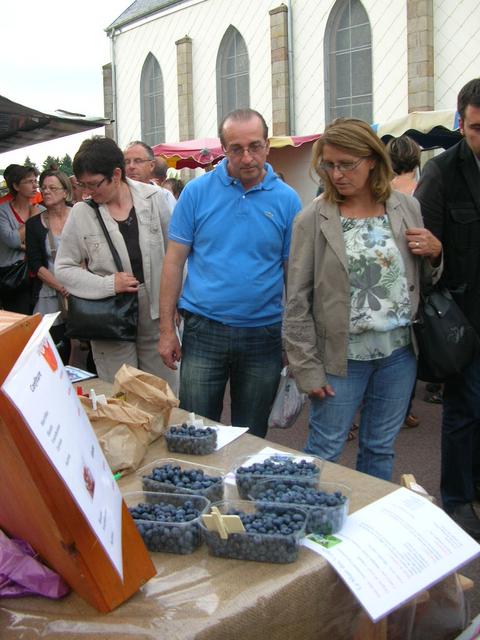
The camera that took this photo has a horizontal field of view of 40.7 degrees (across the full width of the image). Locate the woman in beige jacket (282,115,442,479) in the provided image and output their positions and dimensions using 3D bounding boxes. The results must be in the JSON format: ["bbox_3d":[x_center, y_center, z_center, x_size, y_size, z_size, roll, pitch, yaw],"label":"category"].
[{"bbox_3d":[0.448,0.101,2.386,0.510,1.628,0.350,0,10,8],"label":"woman in beige jacket"}]

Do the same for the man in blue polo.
[{"bbox_3d":[-0.033,0.066,2.489,0.510,1.687,0.330,-2,10,-3],"label":"man in blue polo"}]

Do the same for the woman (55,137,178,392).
[{"bbox_3d":[-0.499,0.061,2.750,0.490,1.631,0.380,-2,10,-2],"label":"woman"}]

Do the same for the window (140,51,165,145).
[{"bbox_3d":[-2.591,-6.326,19.903,0.300,3.550,1.263,-10,13,-41],"label":"window"}]

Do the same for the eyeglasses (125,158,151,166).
[{"bbox_3d":[-0.568,-0.881,3.620,0.140,0.042,0.130,4,12,29],"label":"eyeglasses"}]

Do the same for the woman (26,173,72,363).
[{"bbox_3d":[-1.133,-0.149,4.132,0.430,1.598,0.290,-3,10,-8],"label":"woman"}]

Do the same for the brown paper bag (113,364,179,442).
[{"bbox_3d":[-0.257,0.216,1.665,0.155,0.170,0.120,2,11,20],"label":"brown paper bag"}]

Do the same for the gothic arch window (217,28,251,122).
[{"bbox_3d":[-0.104,-5.925,17.213,0.300,3.550,1.316,-10,13,-41],"label":"gothic arch window"}]

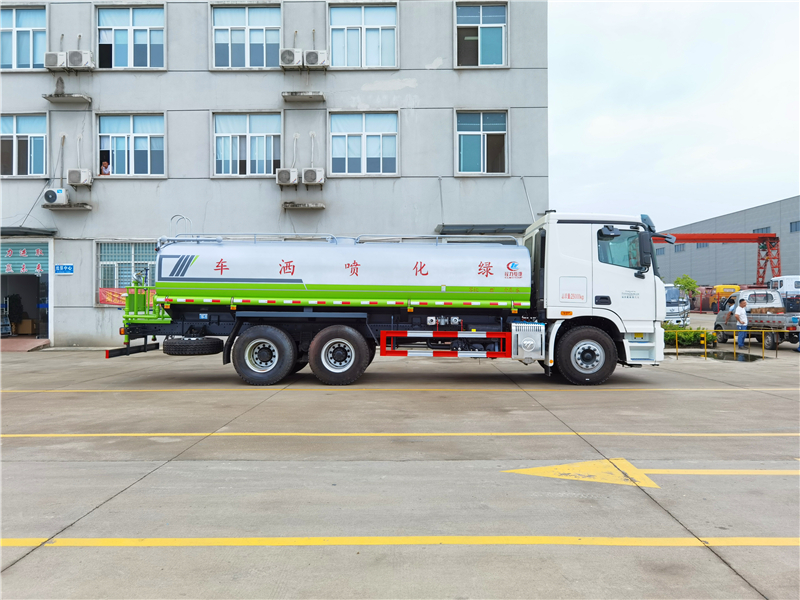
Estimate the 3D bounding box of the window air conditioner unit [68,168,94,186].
[{"bbox_3d":[-10.467,-4.005,20.510,0.794,0.524,0.290,0,0,2],"label":"window air conditioner unit"}]

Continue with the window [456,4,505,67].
[{"bbox_3d":[2.676,-8.671,20.524,1.636,2.026,0.130,0,0,2],"label":"window"}]

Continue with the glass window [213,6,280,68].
[{"bbox_3d":[-4.875,-8.342,19.850,2.180,1.960,0.150,0,0,0],"label":"glass window"}]

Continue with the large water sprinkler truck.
[{"bbox_3d":[-0.150,-0.055,12.500,10.250,3.170,2.600,0,0,0],"label":"large water sprinkler truck"}]

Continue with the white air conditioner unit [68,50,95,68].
[{"bbox_3d":[-10.439,-7.849,20.509,0.784,0.575,0.290,0,0,2],"label":"white air conditioner unit"}]

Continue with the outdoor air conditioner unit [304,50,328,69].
[{"bbox_3d":[-2.610,-7.512,19.450,0.770,0.530,0.290,0,0,0],"label":"outdoor air conditioner unit"}]

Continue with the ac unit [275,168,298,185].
[{"bbox_3d":[-3.628,-3.994,20.285,0.731,0.515,0.290,0,0,2],"label":"ac unit"}]

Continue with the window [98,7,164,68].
[{"bbox_3d":[-8.549,-8.350,19.850,2.120,1.970,0.150,0,0,0],"label":"window"}]

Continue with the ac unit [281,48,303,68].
[{"bbox_3d":[-3.508,-7.817,20.281,0.757,0.552,0.290,0,0,2],"label":"ac unit"}]

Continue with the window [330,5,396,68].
[{"bbox_3d":[-1.161,-8.374,19.850,2.130,1.990,0.150,0,0,0],"label":"window"}]

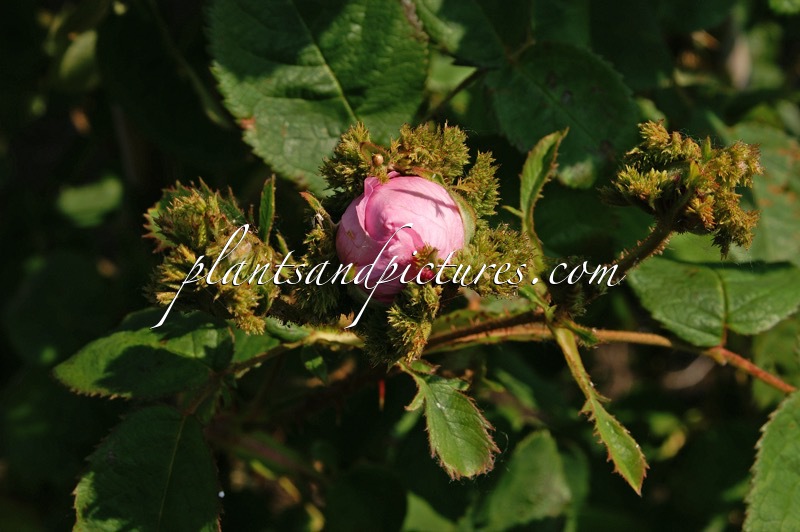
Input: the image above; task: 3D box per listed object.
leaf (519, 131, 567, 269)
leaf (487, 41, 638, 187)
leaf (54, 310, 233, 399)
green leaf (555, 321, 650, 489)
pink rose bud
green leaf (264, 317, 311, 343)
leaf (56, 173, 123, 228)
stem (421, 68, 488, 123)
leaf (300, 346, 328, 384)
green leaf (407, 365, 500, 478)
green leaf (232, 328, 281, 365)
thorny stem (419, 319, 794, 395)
[{"bbox_3d":[0.033,-0.015,0.462,0.011,0.034,0.010,8,0,-23],"label":"leaf"},{"bbox_3d":[0.041,-0.039,0.510,0.032,0.043,0.009,-34,-9,-8],"label":"leaf"},{"bbox_3d":[-0.061,0.021,0.475,0.043,0.010,0.026,-6,51,3],"label":"leaf"},{"bbox_3d":[0.046,0.033,0.458,0.013,0.043,0.010,-28,-6,0],"label":"green leaf"},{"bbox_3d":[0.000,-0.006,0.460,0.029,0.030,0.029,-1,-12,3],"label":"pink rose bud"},{"bbox_3d":[-0.027,0.015,0.476,0.011,0.006,0.005,15,24,6],"label":"green leaf"},{"bbox_3d":[-0.092,-0.019,0.590,0.019,0.016,0.007,-6,6,-2],"label":"leaf"},{"bbox_3d":[0.014,-0.043,0.505,0.020,0.003,0.003,-40,77,-6],"label":"stem"},{"bbox_3d":[-0.021,0.024,0.478,0.006,0.009,0.004,-18,0,-11],"label":"leaf"},{"bbox_3d":[0.011,0.036,0.462,0.017,0.029,0.008,-26,-7,-9],"label":"green leaf"},{"bbox_3d":[-0.035,0.019,0.484,0.013,0.010,0.005,6,6,2],"label":"green leaf"},{"bbox_3d":[0.050,0.020,0.472,0.088,0.014,0.013,7,3,0],"label":"thorny stem"}]

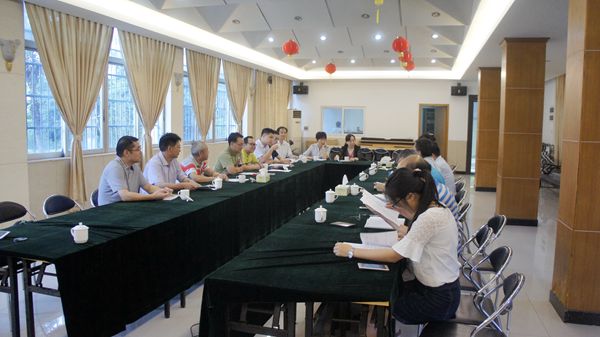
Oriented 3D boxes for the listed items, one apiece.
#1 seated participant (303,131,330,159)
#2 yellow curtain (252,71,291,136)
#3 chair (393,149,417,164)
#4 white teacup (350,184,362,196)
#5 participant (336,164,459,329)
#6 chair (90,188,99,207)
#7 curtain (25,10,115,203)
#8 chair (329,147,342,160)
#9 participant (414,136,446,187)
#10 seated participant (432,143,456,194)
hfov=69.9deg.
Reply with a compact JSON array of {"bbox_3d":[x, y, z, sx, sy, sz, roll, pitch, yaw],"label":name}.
[{"bbox_3d":[0.403,-0.123,9.370,0.580,1.320,0.700,1,6,8],"label":"seated participant"},{"bbox_3d":[-0.678,-1.286,11.453,0.160,2.350,2.650,2,6,17],"label":"yellow curtain"},{"bbox_3d":[2.702,-0.090,11.250,0.460,0.800,0.500,2,6,17],"label":"chair"},{"bbox_3d":[0.599,0.216,4.492,0.115,0.125,0.085,0,6,0],"label":"white teacup"},{"bbox_3d":[0.513,0.592,2.365,0.720,1.220,0.500,2,6,17],"label":"participant"},{"bbox_3d":[-1.925,0.617,4.640,0.480,0.790,0.450,2,6,17],"label":"chair"},{"bbox_3d":[-2.850,-0.740,5.542,0.160,2.380,1.360,2,6,17],"label":"curtain"},{"bbox_3d":[0.975,-0.141,11.674,0.460,0.800,0.500,2,6,17],"label":"chair"},{"bbox_3d":[1.270,0.334,4.531,0.750,1.320,0.480,2,6,17],"label":"participant"},{"bbox_3d":[1.466,0.296,5.098,0.750,1.280,0.500,2,6,17],"label":"seated participant"}]

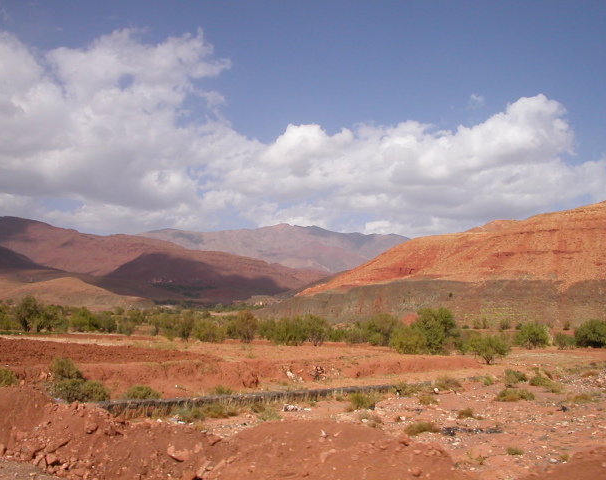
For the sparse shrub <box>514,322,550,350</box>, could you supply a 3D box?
[{"bbox_3d":[19.962,8.430,59.763,3.145,2.446,2.778,0,-5,0],"label":"sparse shrub"}]

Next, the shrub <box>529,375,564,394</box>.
[{"bbox_3d":[11.372,6.722,31.951,1.611,0.838,1.450,0,-5,0],"label":"shrub"}]

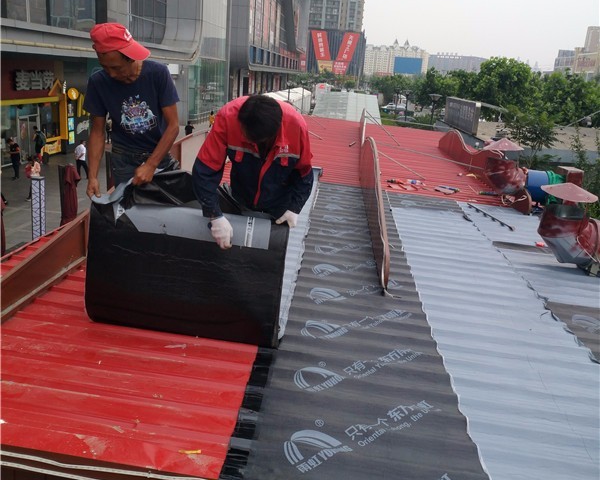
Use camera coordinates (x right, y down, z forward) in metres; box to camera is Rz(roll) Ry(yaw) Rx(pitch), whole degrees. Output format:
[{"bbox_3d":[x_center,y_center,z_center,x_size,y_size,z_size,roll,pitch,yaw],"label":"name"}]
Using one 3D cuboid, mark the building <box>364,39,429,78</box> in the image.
[{"bbox_3d":[111.539,-212.768,739.486,74.000,46.000,28.000,5,15,3],"label":"building"}]

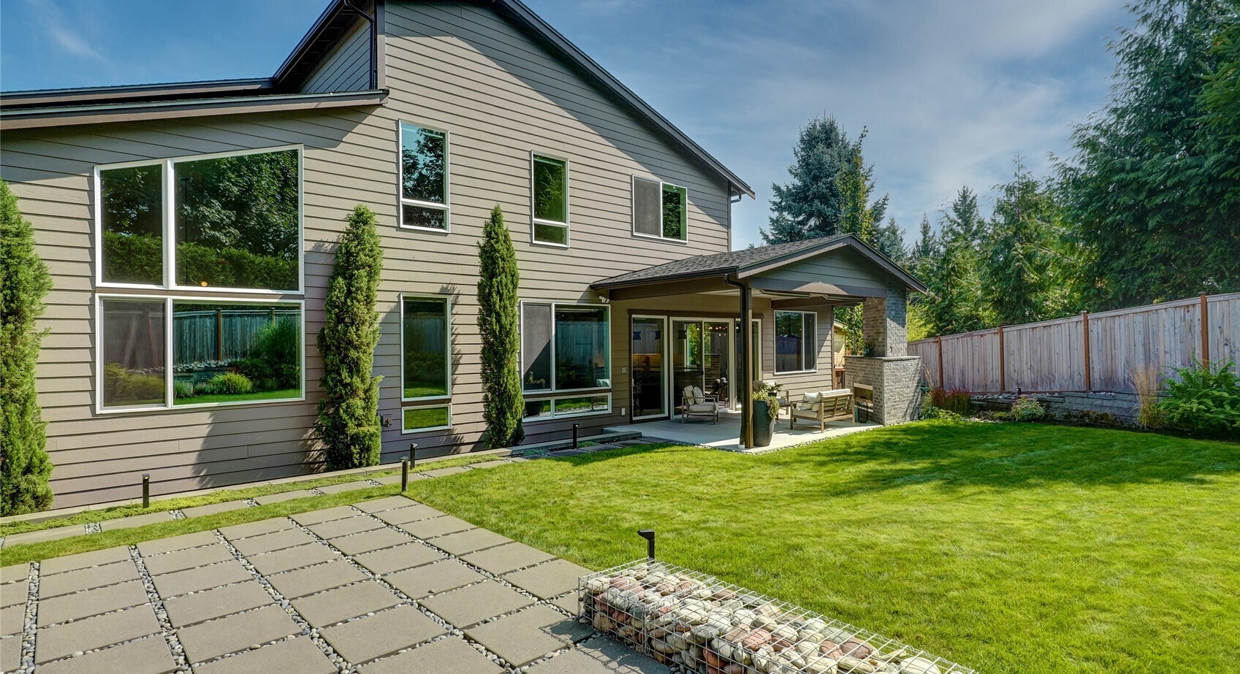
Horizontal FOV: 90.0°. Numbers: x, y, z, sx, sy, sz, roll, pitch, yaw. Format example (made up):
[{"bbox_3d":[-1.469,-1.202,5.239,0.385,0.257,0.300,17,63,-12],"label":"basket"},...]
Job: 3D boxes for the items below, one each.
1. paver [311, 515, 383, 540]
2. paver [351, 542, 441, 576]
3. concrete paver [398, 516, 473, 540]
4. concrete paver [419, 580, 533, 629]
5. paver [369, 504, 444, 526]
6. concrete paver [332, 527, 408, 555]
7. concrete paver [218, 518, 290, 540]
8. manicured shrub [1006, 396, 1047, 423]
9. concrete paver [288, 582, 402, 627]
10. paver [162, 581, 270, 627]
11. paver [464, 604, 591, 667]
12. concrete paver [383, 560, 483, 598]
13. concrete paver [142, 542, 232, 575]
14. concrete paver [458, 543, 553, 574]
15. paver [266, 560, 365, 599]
[{"bbox_3d":[-2.904,2.047,6.585,0.605,0.055,0.605,0,-1,-43],"label":"paver"},{"bbox_3d":[-1.979,2.019,5.579,0.605,0.055,0.605,0,-1,-43],"label":"paver"},{"bbox_3d":[-1.903,2.015,6.478,0.605,0.050,0.605,0,-2,-42],"label":"concrete paver"},{"bbox_3d":[-1.031,1.951,4.493,0.605,0.050,0.605,0,-2,-42],"label":"concrete paver"},{"bbox_3d":[-2.385,2.047,7.061,0.605,0.055,0.605,0,-1,-43],"label":"paver"},{"bbox_3d":[-2.412,2.014,6.017,0.605,0.050,0.605,0,-2,-42],"label":"concrete paver"},{"bbox_3d":[-3.841,2.050,6.548,0.605,0.050,0.605,0,-2,-42],"label":"concrete paver"},{"bbox_3d":[9.594,1.689,14.600,0.920,0.640,0.880,-1,-1,33],"label":"manicured shrub"},{"bbox_3d":[-1.999,1.972,4.541,0.605,0.050,0.605,0,-2,-42],"label":"concrete paver"},{"bbox_3d":[-2.998,2.019,4.643,0.605,0.055,0.605,0,-1,-43],"label":"paver"},{"bbox_3d":[-0.575,1.933,3.994,0.606,0.050,0.606,0,-2,-42],"label":"paver"},{"bbox_3d":[-1.523,2.005,5.082,0.605,0.055,0.605,0,-1,-43],"label":"concrete paver"},{"bbox_3d":[-3.922,2.047,5.649,0.605,0.055,0.605,0,-1,-43],"label":"concrete paver"},{"bbox_3d":[-1.004,2.005,5.558,0.605,0.055,0.605,0,-1,-43],"label":"concrete paver"},{"bbox_3d":[-2.456,1.987,5.036,0.605,0.050,0.605,0,-2,-42],"label":"paver"}]

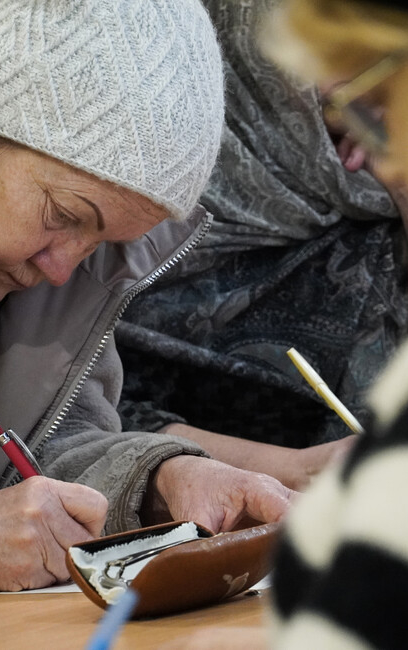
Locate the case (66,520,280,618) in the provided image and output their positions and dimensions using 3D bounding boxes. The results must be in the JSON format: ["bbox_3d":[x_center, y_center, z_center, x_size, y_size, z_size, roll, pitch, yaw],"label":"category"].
[{"bbox_3d":[-0.014,0.181,3.570,0.093,0.055,0.162,8,11,44],"label":"case"}]

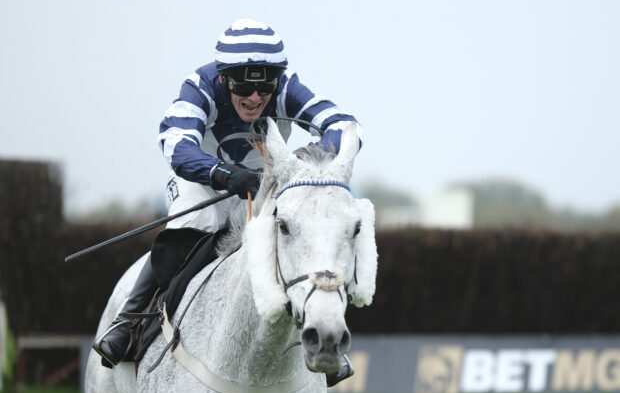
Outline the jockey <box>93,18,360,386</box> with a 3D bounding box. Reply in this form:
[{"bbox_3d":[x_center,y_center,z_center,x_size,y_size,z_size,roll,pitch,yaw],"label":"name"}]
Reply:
[{"bbox_3d":[-0.240,0.030,6.200,0.820,1.160,0.950,0,-1,-14],"label":"jockey"}]

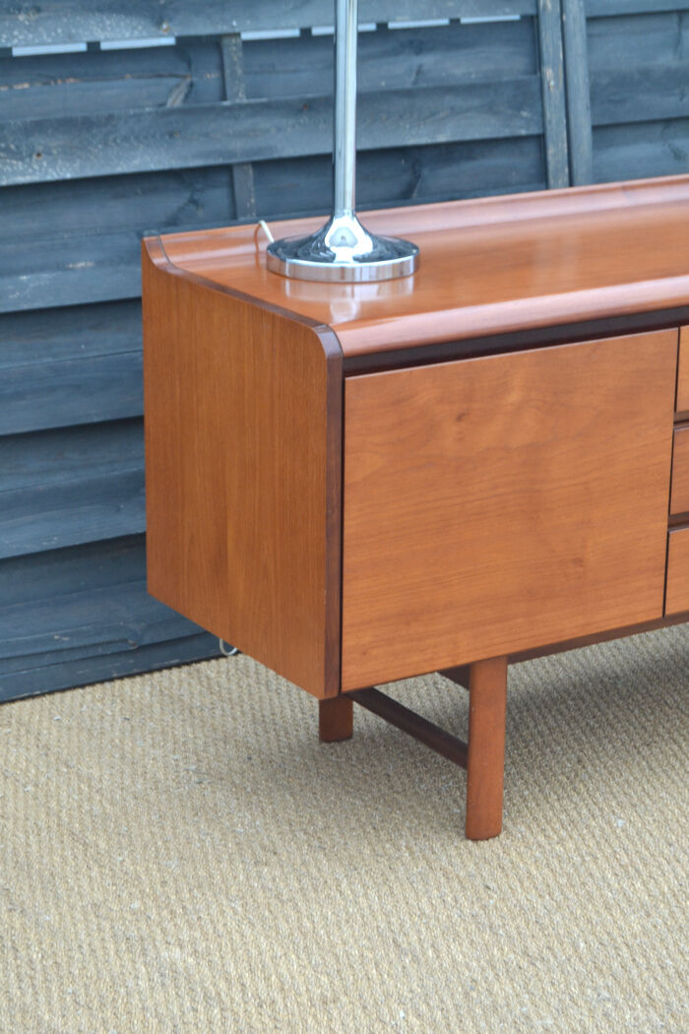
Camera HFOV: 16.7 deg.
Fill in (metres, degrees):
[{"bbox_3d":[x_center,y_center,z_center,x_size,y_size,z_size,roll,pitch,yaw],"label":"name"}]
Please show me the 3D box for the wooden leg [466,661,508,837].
[{"bbox_3d":[0.189,0.301,3.126,0.051,0.266,0.031,-11,21,-31],"label":"wooden leg"}]

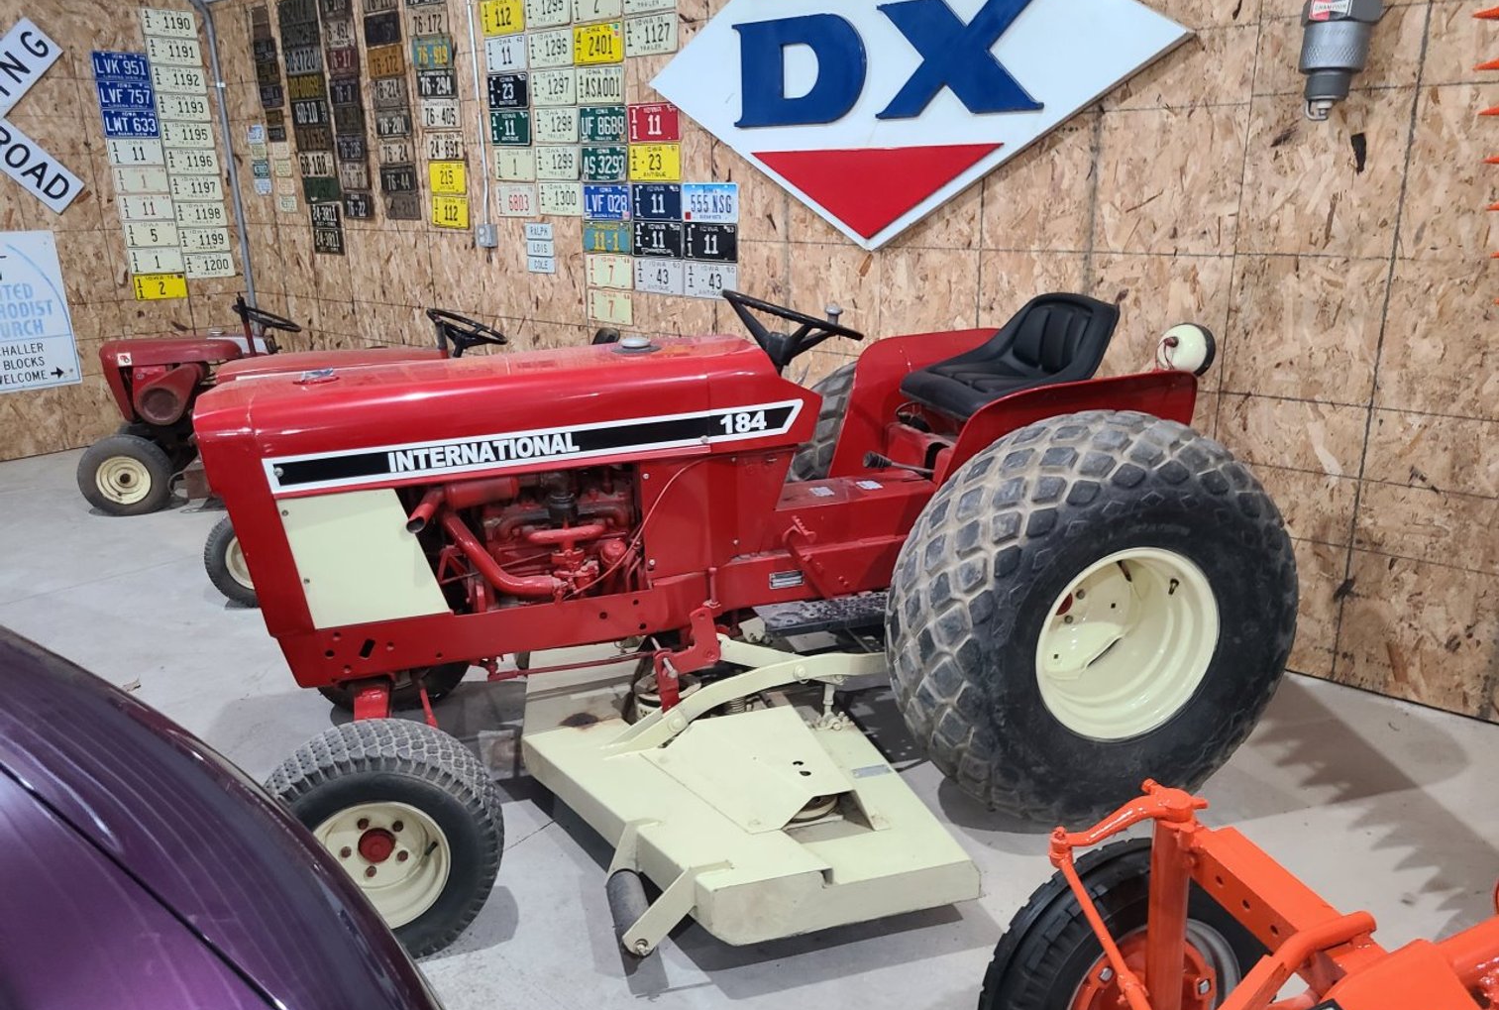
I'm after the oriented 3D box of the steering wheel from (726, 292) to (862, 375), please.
[{"bbox_3d":[0.099,-0.450,2.841,0.380,0.165,0.380,19,9,-3],"label":"steering wheel"}]

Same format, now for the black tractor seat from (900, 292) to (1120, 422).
[{"bbox_3d":[0.703,-0.406,3.057,0.480,0.300,0.470,-6,17,-17],"label":"black tractor seat"}]

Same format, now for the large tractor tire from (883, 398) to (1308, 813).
[{"bbox_3d":[0.820,0.275,2.691,1.000,1.000,0.390,-6,17,-17],"label":"large tractor tire"}]

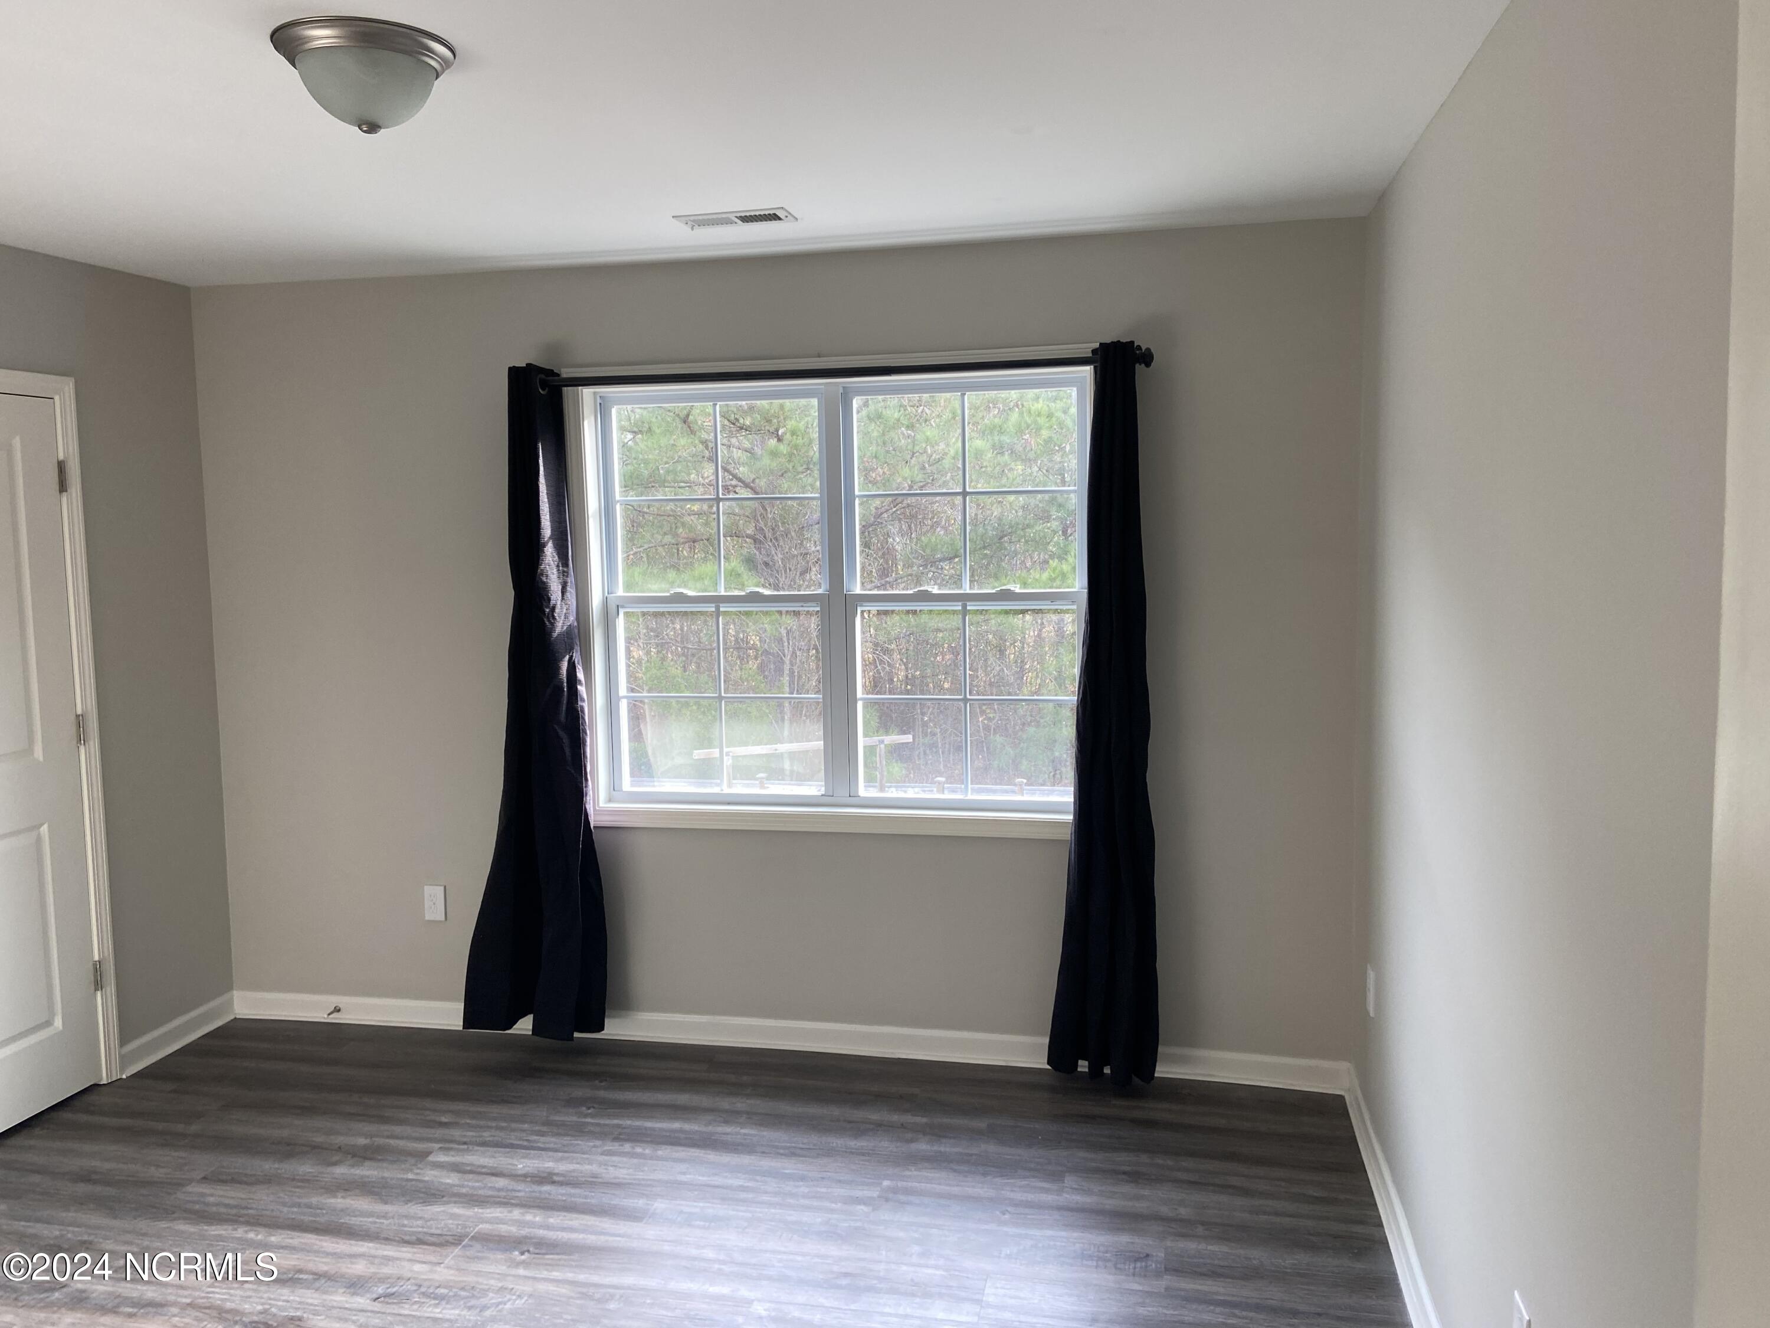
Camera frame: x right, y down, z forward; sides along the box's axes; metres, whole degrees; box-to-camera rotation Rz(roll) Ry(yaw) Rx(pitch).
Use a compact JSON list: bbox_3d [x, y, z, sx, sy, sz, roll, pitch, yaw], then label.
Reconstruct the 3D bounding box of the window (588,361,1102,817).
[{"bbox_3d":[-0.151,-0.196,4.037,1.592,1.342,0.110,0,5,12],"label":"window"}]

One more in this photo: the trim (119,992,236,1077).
[{"bbox_3d":[-2.275,1.191,4.292,0.020,0.098,0.511,0,5,12],"label":"trim"}]

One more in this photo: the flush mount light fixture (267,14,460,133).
[{"bbox_3d":[-0.885,-0.982,2.271,0.295,0.142,0.295,0,5,12],"label":"flush mount light fixture"}]

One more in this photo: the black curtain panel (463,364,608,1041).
[{"bbox_3d":[-1.107,0.142,4.127,0.451,2.093,0.180,0,5,12],"label":"black curtain panel"}]

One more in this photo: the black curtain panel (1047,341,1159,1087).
[{"bbox_3d":[0.620,0.162,3.764,0.310,2.103,0.170,0,5,12],"label":"black curtain panel"}]

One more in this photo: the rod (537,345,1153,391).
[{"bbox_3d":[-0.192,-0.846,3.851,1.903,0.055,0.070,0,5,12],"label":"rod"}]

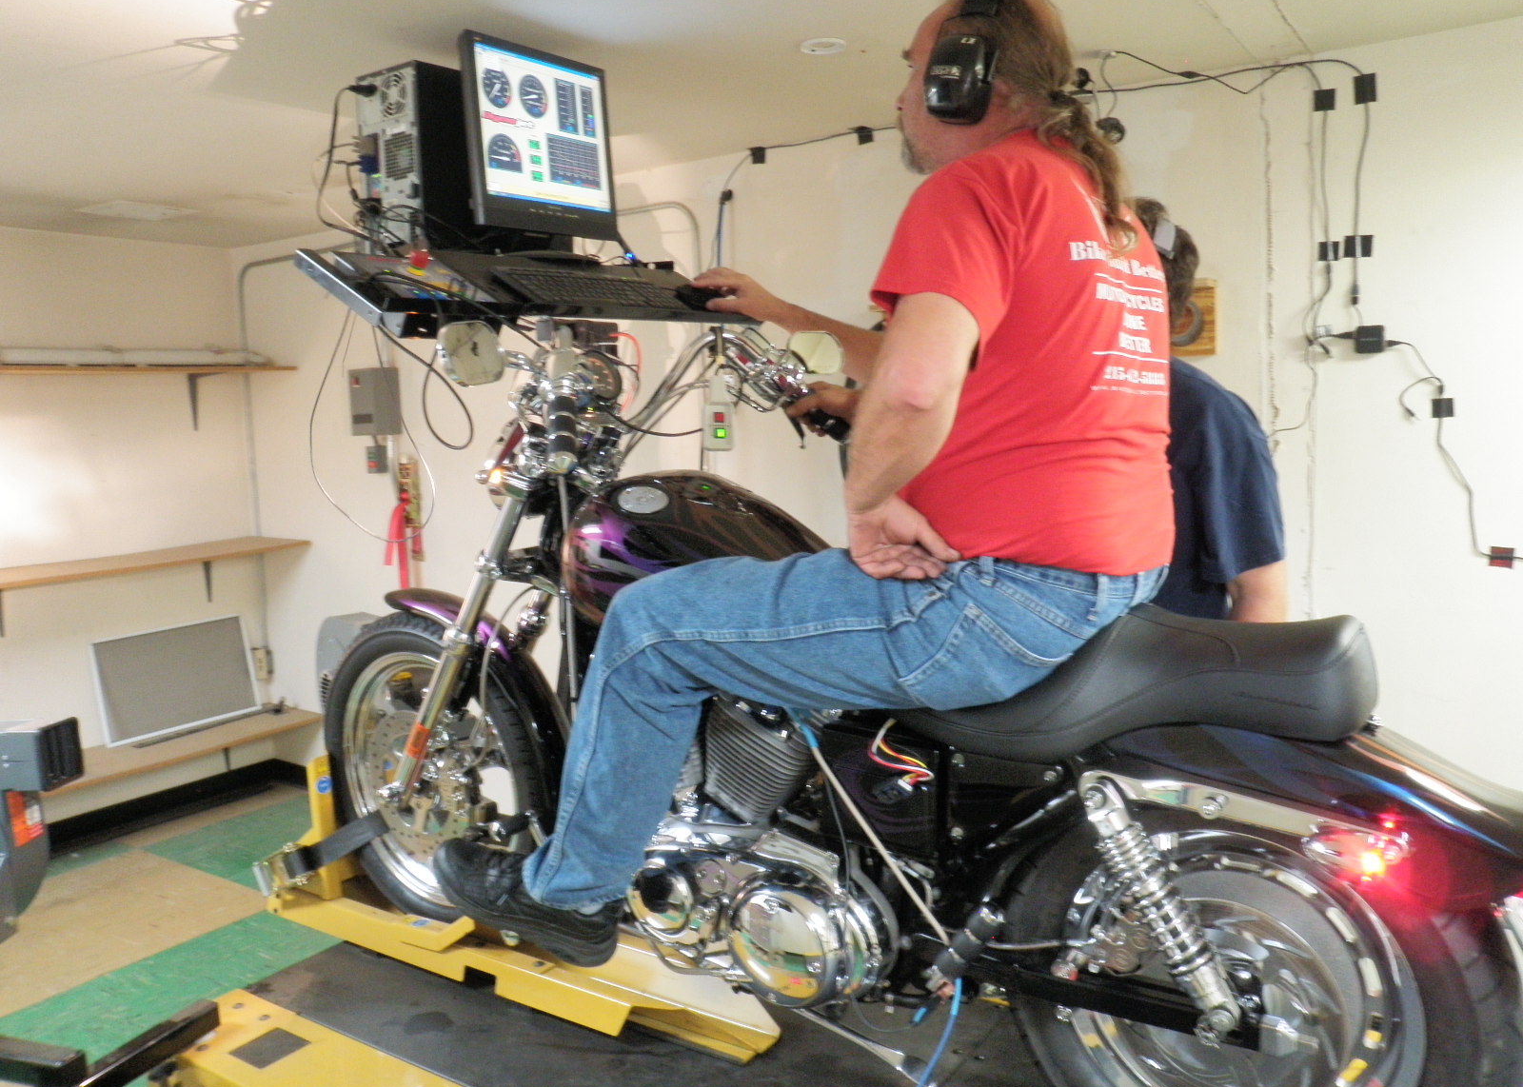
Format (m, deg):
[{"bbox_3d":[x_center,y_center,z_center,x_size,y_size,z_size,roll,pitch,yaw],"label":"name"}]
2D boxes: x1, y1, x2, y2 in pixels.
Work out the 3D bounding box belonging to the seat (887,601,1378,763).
[{"bbox_3d":[0.455,0.171,1.650,0.670,0.200,0.300,3,8,35],"label":"seat"}]

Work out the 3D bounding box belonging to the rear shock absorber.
[{"bbox_3d":[0.483,0.441,1.489,0.066,0.331,0.066,-35,-14,33],"label":"rear shock absorber"}]

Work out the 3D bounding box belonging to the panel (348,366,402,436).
[{"bbox_3d":[-1.426,-0.520,4.559,0.137,0.236,0.112,3,8,35],"label":"panel"}]

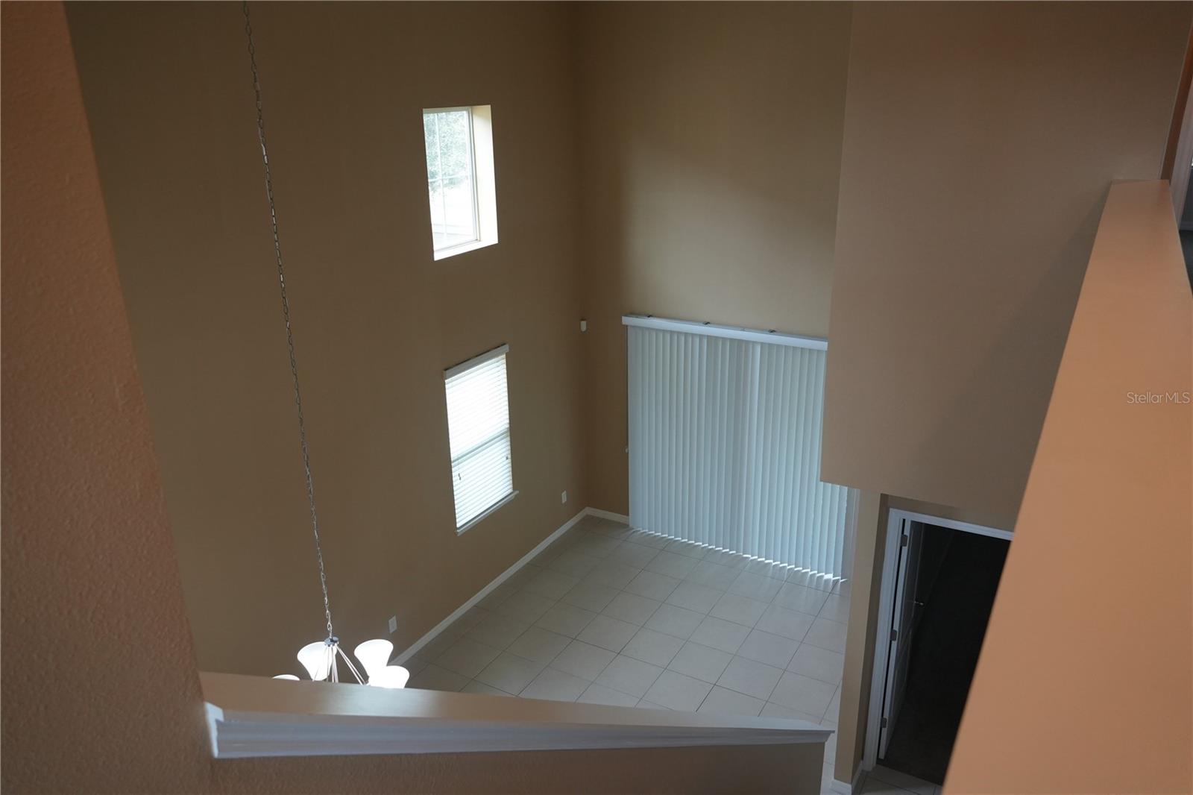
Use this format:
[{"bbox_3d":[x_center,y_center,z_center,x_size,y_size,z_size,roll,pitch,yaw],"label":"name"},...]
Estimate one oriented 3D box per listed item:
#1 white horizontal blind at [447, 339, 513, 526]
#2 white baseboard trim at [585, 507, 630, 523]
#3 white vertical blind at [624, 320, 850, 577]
[{"bbox_3d":[-1.101,0.354,8.377,0.077,1.546,0.967,10,22,28],"label":"white horizontal blind"},{"bbox_3d":[0.138,1.369,10.348,0.581,0.089,0.017,10,22,28],"label":"white baseboard trim"},{"bbox_3d":[1.400,0.488,9.187,2.471,2.449,0.114,10,22,28],"label":"white vertical blind"}]

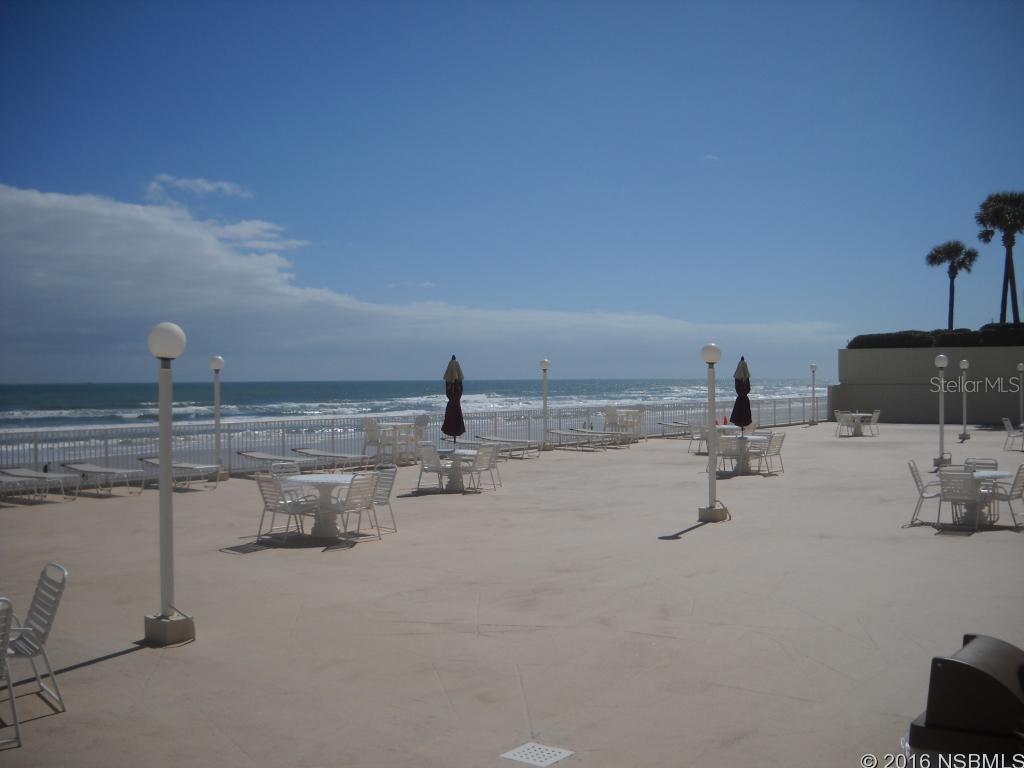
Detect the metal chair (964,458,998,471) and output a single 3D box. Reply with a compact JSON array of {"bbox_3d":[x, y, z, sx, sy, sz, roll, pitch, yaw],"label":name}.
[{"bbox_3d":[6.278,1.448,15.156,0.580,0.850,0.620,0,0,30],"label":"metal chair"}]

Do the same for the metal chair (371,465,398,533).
[{"bbox_3d":[-1.913,1.546,14.984,0.620,0.860,0.560,-1,0,-41],"label":"metal chair"}]

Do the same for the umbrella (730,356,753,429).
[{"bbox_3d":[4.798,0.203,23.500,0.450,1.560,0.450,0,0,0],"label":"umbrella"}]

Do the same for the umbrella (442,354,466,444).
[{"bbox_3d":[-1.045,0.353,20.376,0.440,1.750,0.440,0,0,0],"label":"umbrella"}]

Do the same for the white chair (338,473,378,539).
[{"bbox_3d":[-2.026,1.554,14.180,0.620,0.860,0.560,0,0,40],"label":"white chair"}]

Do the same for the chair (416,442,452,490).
[{"bbox_3d":[-1.336,1.478,20.428,0.620,0.850,0.580,0,0,35],"label":"chair"}]

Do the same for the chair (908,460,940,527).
[{"bbox_3d":[5.696,1.453,15.193,0.620,0.850,0.580,0,0,26],"label":"chair"}]

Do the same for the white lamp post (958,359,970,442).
[{"bbox_3d":[14.268,0.497,35.427,0.330,2.520,0.330,0,0,38],"label":"white lamp post"}]

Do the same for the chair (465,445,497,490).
[{"bbox_3d":[-0.672,1.502,20.359,0.620,0.860,0.560,0,0,41],"label":"chair"}]

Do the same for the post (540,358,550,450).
[{"bbox_3d":[0.918,0.581,31.147,0.330,2.520,0.330,0,0,0],"label":"post"}]

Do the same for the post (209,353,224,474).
[{"bbox_3d":[-6.486,0.655,24.754,0.330,2.520,0.330,0,0,38],"label":"post"}]

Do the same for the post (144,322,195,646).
[{"bbox_3d":[-2.656,0.747,8.680,0.295,2.455,0.295,0,0,42],"label":"post"}]

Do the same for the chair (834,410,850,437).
[{"bbox_3d":[11.036,1.297,37.165,0.620,0.850,0.580,0,0,-3],"label":"chair"}]

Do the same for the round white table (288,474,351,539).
[{"bbox_3d":[-2.438,1.613,14.717,1.050,0.735,1.050,0,0,-9],"label":"round white table"}]

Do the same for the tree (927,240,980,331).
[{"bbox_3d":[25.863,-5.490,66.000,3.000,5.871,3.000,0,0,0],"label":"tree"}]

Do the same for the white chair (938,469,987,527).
[{"bbox_3d":[6.067,1.517,15.256,0.560,0.860,0.620,0,0,27],"label":"white chair"}]

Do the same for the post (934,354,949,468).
[{"bbox_3d":[9.695,0.606,25.339,0.330,2.520,0.330,0,0,38],"label":"post"}]

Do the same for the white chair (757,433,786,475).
[{"bbox_3d":[5.261,1.413,23.335,0.620,0.850,0.580,0,0,44],"label":"white chair"}]

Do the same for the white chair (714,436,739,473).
[{"bbox_3d":[4.340,1.424,22.543,0.580,0.850,0.620,0,0,10],"label":"white chair"}]

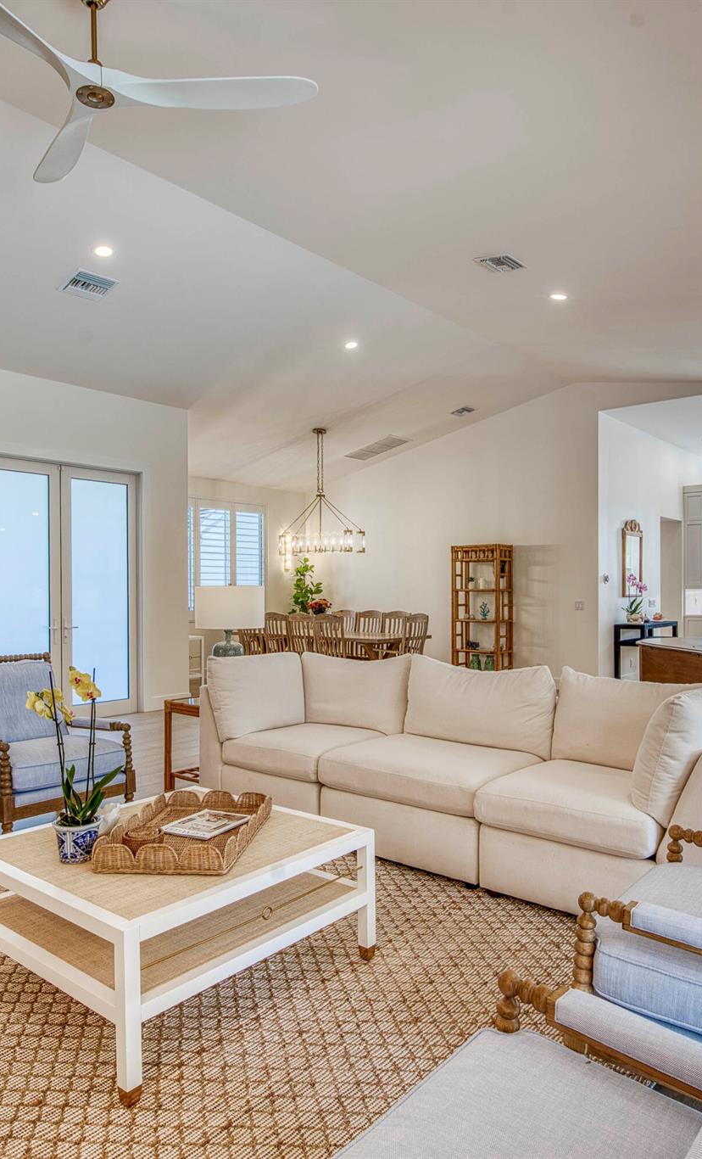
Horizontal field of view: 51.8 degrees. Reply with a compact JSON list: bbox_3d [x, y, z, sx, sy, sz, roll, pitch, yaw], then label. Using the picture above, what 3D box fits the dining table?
[{"bbox_3d":[-0.290,1.025,8.900,2.200,0.750,1.080,0,0,41],"label":"dining table"}]

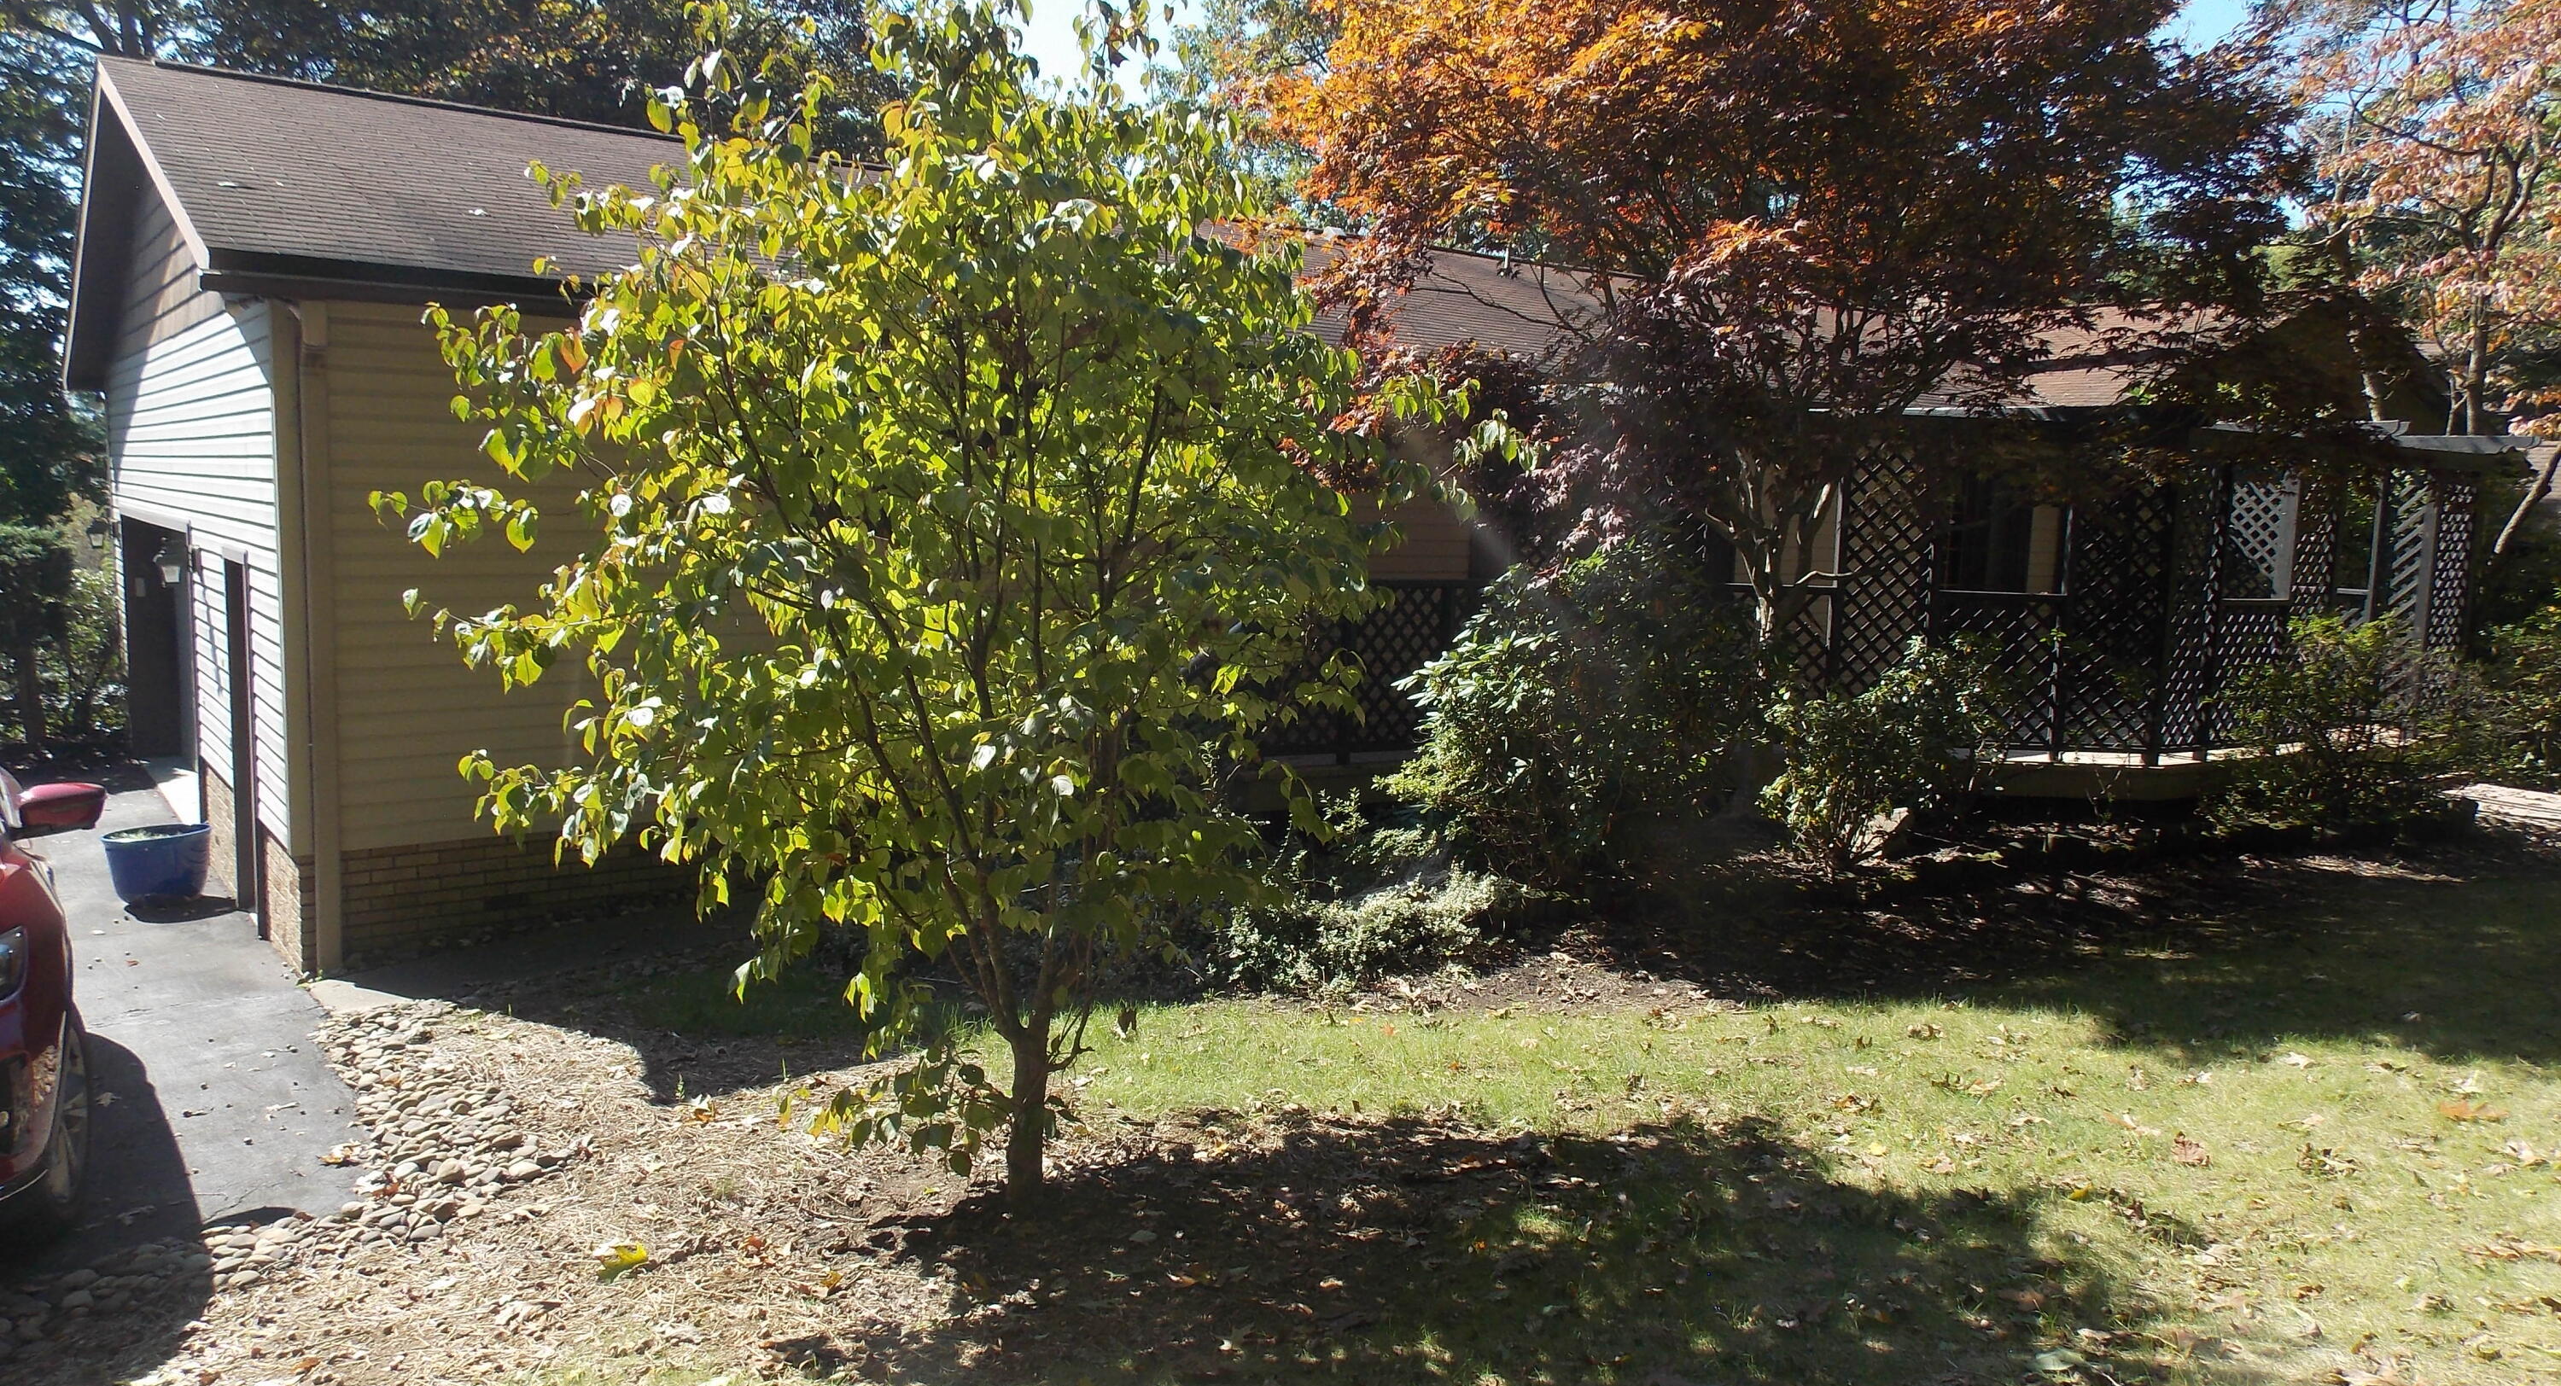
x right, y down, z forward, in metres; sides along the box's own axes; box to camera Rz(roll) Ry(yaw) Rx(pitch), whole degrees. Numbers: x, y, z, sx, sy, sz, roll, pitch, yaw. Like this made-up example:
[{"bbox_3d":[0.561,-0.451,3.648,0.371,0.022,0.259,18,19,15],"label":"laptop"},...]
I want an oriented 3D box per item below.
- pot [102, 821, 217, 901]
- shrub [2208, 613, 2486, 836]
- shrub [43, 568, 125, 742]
[{"bbox_3d":[-6.594,1.012,10.429,0.560,0.390,0.560,-3,8,-32],"label":"pot"},{"bbox_3d":[6.420,0.187,10.700,1.450,1.350,1.300,5,8,31],"label":"shrub"},{"bbox_3d":[-11.426,-0.354,17.000,1.000,1.650,1.000,-3,8,-34],"label":"shrub"}]

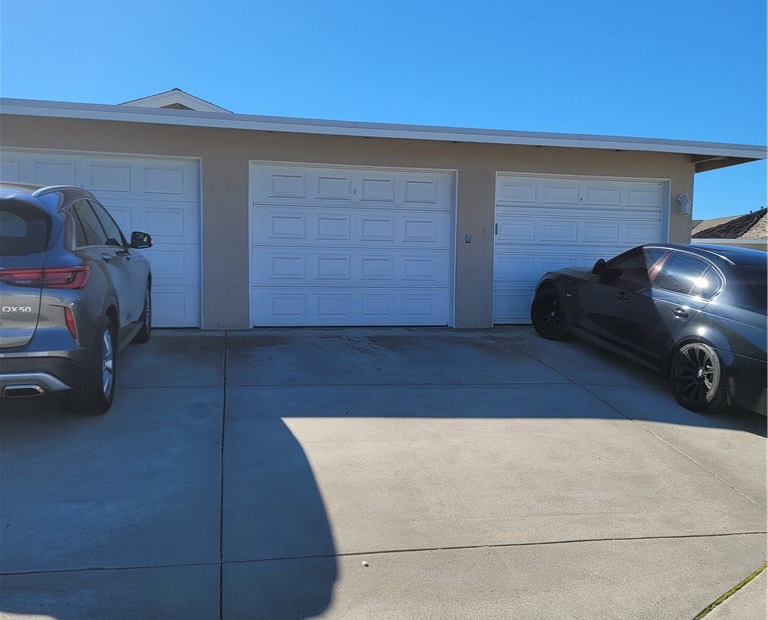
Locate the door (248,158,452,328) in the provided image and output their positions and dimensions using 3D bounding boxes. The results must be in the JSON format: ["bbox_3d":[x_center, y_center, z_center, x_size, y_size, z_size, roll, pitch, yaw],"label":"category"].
[{"bbox_3d":[-0.360,-0.816,10.091,2.733,2.108,0.100,0,4,-15],"label":"door"}]

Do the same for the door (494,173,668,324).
[{"bbox_3d":[2.827,-0.821,10.918,2.699,2.108,0.100,0,4,-15],"label":"door"}]

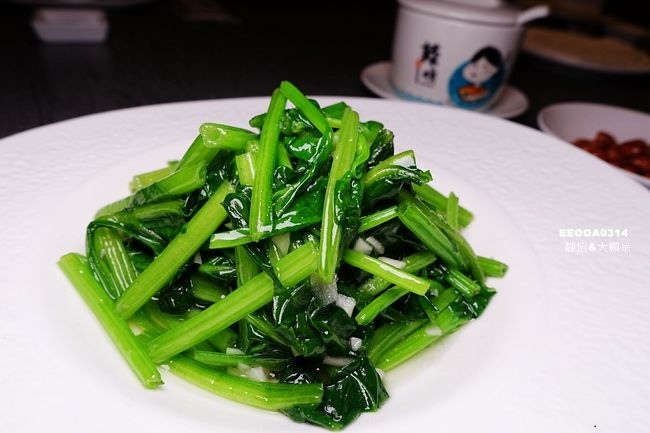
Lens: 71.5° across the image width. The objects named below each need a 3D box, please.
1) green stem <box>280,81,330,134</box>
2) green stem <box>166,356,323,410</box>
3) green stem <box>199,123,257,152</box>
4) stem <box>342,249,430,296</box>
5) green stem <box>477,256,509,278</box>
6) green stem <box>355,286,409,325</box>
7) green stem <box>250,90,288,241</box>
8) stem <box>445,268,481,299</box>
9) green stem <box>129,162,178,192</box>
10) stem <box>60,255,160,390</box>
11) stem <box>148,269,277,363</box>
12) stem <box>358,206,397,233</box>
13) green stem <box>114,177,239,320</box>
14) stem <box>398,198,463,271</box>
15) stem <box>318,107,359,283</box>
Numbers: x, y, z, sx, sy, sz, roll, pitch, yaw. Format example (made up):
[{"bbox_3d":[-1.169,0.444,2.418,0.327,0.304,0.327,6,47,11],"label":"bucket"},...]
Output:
[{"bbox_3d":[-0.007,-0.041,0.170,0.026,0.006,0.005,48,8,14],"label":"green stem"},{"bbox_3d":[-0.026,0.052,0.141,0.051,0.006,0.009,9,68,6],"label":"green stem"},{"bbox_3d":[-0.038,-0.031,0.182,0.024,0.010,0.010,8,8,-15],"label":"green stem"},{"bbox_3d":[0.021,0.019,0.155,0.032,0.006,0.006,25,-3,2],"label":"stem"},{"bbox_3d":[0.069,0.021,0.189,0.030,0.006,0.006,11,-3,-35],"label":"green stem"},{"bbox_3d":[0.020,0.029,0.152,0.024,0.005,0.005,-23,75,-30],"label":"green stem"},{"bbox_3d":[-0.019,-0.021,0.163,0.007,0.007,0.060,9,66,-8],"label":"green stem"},{"bbox_3d":[0.051,0.025,0.168,0.017,0.006,0.005,34,3,-16],"label":"stem"},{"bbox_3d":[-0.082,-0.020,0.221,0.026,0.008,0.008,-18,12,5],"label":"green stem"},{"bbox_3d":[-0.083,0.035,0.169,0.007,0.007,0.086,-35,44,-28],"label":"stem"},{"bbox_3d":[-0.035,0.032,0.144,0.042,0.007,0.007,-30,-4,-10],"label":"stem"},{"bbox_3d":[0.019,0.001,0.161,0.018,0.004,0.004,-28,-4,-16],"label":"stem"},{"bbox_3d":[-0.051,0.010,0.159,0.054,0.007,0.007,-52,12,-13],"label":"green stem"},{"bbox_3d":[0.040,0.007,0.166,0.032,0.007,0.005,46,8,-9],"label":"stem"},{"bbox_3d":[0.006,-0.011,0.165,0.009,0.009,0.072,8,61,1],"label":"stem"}]

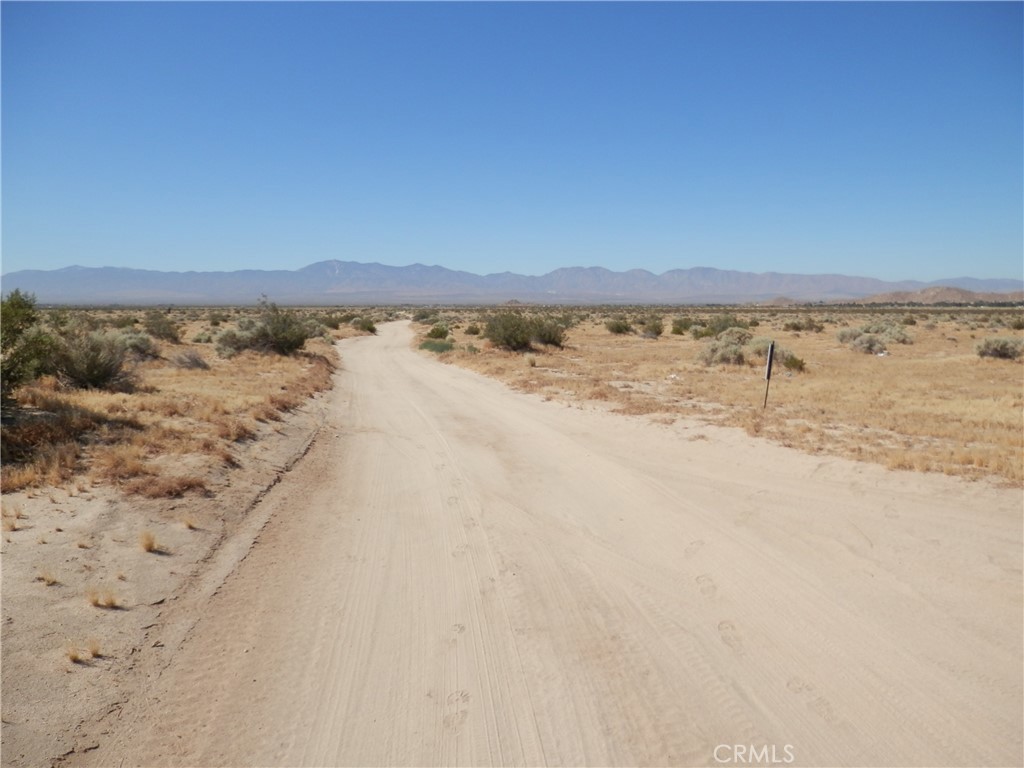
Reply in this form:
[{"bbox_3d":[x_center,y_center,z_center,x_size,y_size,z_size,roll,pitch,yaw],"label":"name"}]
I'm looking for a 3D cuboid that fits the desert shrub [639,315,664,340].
[{"bbox_3d":[6.962,-2.860,36.846,1.275,1.101,1.173,1,6,11],"label":"desert shrub"}]

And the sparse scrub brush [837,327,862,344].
[{"bbox_3d":[13.993,-2.077,30.626,0.981,0.606,0.923,3,7,24],"label":"sparse scrub brush"}]

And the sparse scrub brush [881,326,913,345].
[{"bbox_3d":[16.107,-2.030,30.818,1.147,0.730,1.055,3,7,27],"label":"sparse scrub brush"}]

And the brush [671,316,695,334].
[{"bbox_3d":[9.406,-3.171,40.508,1.282,0.940,1.180,1,6,13],"label":"brush"}]

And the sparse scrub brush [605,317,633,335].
[{"bbox_3d":[5.951,-3.218,41.274,1.549,0.872,1.425,1,6,8],"label":"sparse scrub brush"}]

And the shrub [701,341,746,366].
[{"bbox_3d":[5.306,-0.789,18.516,1.109,0.600,0.981,2,6,16],"label":"shrub"}]

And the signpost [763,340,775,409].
[{"bbox_3d":[3.716,-0.134,10.672,0.070,0.978,0.200,6,8,11],"label":"signpost"}]

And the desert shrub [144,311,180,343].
[{"bbox_3d":[-15.204,-2.473,32.096,1.494,1.340,1.375,-3,7,-25],"label":"desert shrub"}]

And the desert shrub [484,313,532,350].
[{"bbox_3d":[-0.129,-1.949,27.247,1.773,1.328,1.631,0,6,0],"label":"desert shrub"}]

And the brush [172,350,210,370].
[{"bbox_3d":[-7.141,-0.542,16.454,0.777,0.405,0.652,-3,7,-23],"label":"brush"}]

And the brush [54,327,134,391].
[{"bbox_3d":[-7.235,-0.444,12.666,1.226,1.009,1.075,-3,7,-30],"label":"brush"}]

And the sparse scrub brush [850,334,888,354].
[{"bbox_3d":[12.030,-1.331,24.884,1.062,0.601,0.977,3,7,26],"label":"sparse scrub brush"}]

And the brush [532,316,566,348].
[{"bbox_3d":[1.279,-1.908,26.963,1.423,1.102,1.329,0,6,3],"label":"brush"}]

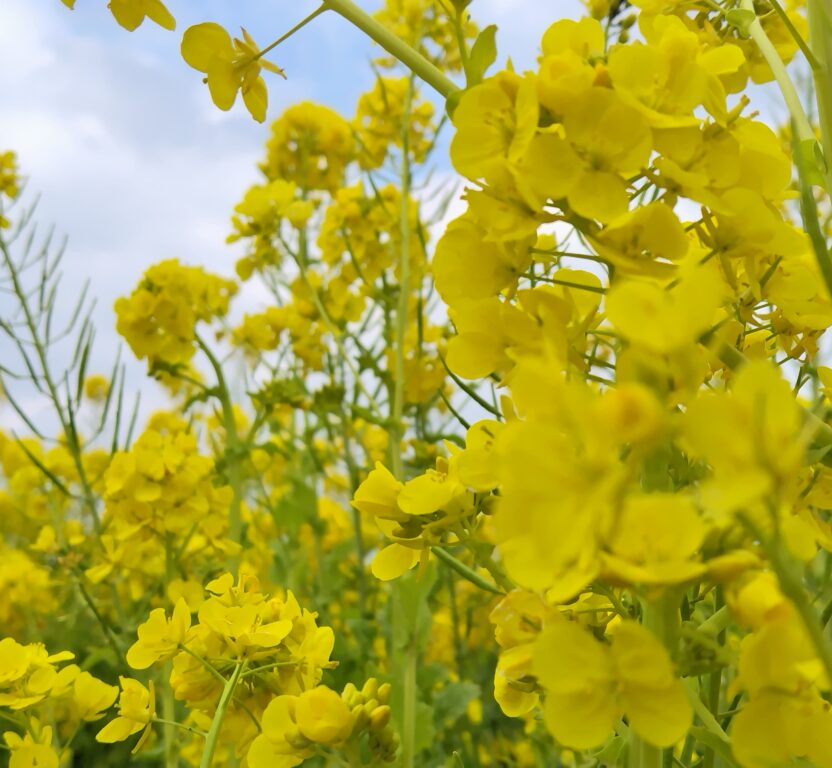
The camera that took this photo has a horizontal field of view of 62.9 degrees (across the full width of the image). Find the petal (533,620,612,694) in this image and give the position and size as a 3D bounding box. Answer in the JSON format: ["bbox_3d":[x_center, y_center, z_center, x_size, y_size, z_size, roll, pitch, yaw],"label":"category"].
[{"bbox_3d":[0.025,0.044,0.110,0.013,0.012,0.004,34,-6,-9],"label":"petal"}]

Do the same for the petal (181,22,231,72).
[{"bbox_3d":[-0.052,-0.084,0.170,0.014,0.012,0.004,35,-28,9],"label":"petal"}]

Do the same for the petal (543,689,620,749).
[{"bbox_3d":[0.027,0.054,0.112,0.012,0.013,0.004,37,-9,1],"label":"petal"}]

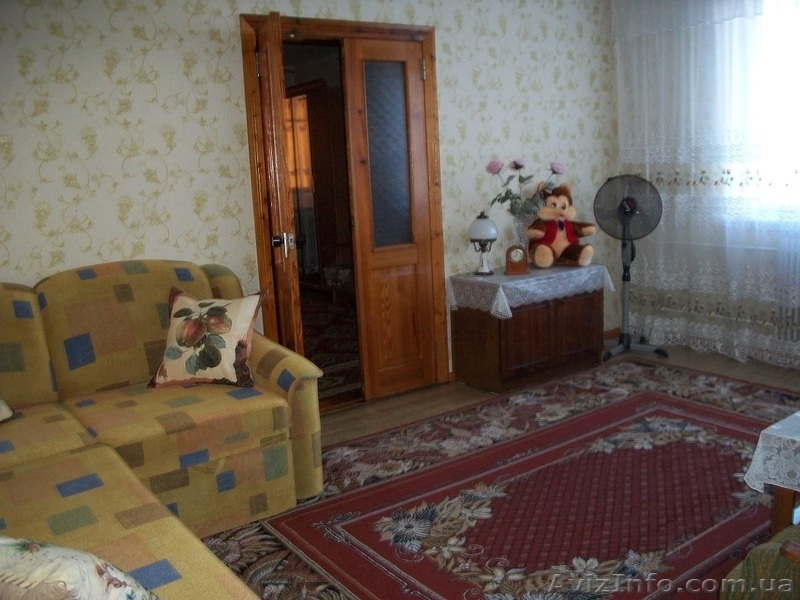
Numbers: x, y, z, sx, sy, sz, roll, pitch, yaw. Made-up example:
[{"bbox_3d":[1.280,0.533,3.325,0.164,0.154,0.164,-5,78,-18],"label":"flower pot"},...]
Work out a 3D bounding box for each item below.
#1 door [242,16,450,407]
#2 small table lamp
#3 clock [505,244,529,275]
[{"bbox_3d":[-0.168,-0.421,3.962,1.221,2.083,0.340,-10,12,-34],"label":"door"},{"bbox_3d":[0.510,-0.347,4.513,0.182,0.395,0.182,-3,10,1],"label":"small table lamp"},{"bbox_3d":[0.711,-0.248,4.513,0.155,0.180,0.065,-3,10,2],"label":"clock"}]

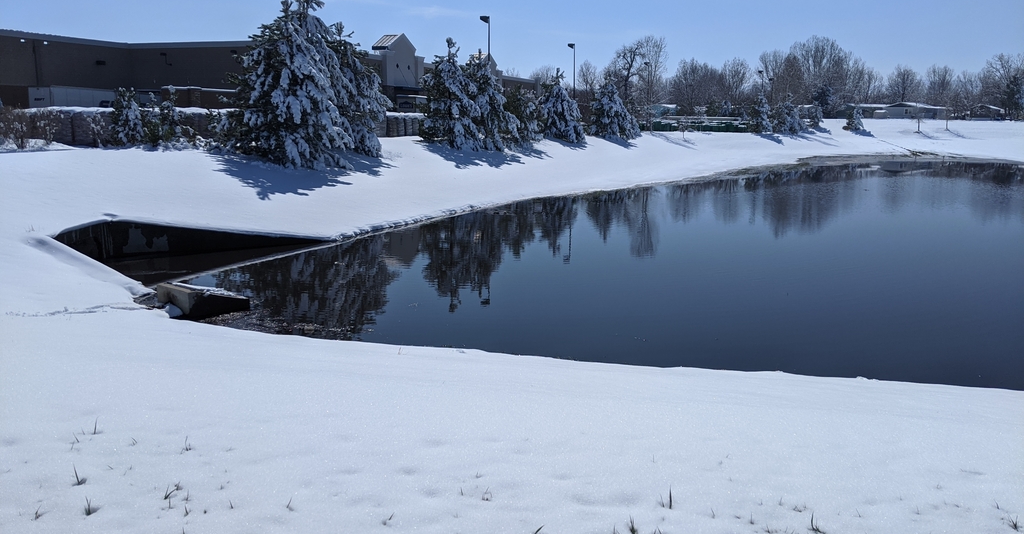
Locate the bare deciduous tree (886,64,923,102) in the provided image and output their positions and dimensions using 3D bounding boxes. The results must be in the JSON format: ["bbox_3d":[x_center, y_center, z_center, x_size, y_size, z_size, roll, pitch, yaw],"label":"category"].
[{"bbox_3d":[115.976,-51.857,236.000,9.550,16.180,9.550,5,11,25],"label":"bare deciduous tree"}]

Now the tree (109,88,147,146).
[{"bbox_3d":[-13.750,-5.310,28.380,1.370,2.050,1.370,0,11,0],"label":"tree"}]

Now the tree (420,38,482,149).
[{"bbox_3d":[-3.560,-10.210,47.000,3.640,6.450,3.640,-1,10,-4],"label":"tree"}]

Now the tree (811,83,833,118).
[{"bbox_3d":[65.123,-34.057,166.713,4.900,8.080,4.900,0,11,0],"label":"tree"}]

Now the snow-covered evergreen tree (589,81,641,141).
[{"bbox_3d":[9.240,-14.108,72.000,4.650,5.490,4.650,1,10,7],"label":"snow-covered evergreen tree"}]

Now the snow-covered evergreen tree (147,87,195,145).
[{"bbox_3d":[-13.003,-5.785,30.500,1.760,2.250,1.760,-4,11,-22],"label":"snow-covered evergreen tree"}]

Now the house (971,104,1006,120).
[{"bbox_3d":[132.166,-43.083,222.000,9.400,4.640,10.500,6,11,30],"label":"house"}]

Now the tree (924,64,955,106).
[{"bbox_3d":[126.318,-51.857,236.000,7.820,16.180,7.820,5,11,27],"label":"tree"}]

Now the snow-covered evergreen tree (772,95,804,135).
[{"bbox_3d":[35.657,-19.537,103.000,3.900,5.070,3.900,4,10,18],"label":"snow-covered evergreen tree"}]

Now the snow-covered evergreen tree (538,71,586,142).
[{"bbox_3d":[3.925,-12.593,62.571,3.680,5.680,3.680,0,11,0],"label":"snow-covered evergreen tree"}]

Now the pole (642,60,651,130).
[{"bbox_3d":[20.349,-25.836,119.357,1.000,9.590,0.450,4,11,20],"label":"pole"}]

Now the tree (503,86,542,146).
[{"bbox_3d":[0.630,-10.086,53.000,2.790,3.980,2.790,0,10,1],"label":"tree"}]

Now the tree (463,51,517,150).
[{"bbox_3d":[-1.414,-10.484,50.172,3.600,6.030,3.600,0,11,0],"label":"tree"}]

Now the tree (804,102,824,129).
[{"bbox_3d":[48.315,-24.221,127.169,3.240,4.010,3.240,0,11,0],"label":"tree"}]

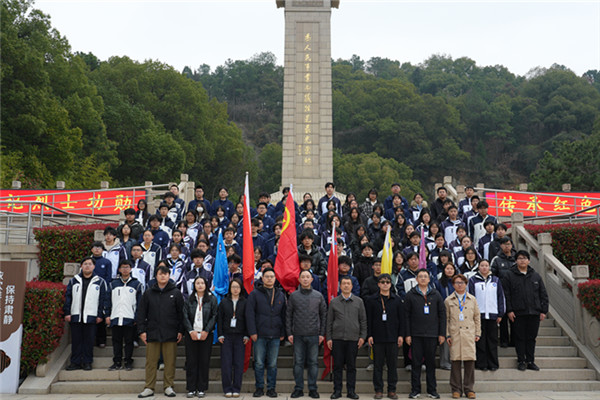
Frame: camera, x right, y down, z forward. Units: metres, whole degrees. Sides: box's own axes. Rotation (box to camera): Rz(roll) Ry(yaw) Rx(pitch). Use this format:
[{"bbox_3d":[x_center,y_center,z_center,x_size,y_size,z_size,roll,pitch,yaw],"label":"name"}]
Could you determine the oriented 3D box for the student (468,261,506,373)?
[{"bbox_3d":[2.982,1.812,8.975,0.550,1.670,0.310,-1,-10,7],"label":"student"}]

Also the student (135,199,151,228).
[{"bbox_3d":[-3.289,0.819,11.715,0.430,1.663,0.280,1,-8,-4],"label":"student"}]

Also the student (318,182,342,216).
[{"bbox_3d":[0.713,0.491,13.153,0.550,1.800,0.310,0,-10,2],"label":"student"}]

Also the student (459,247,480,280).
[{"bbox_3d":[2.905,1.627,9.628,0.490,1.640,0.290,-1,-10,7],"label":"student"}]

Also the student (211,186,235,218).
[{"bbox_3d":[-1.770,0.551,12.838,0.520,1.690,0.310,0,-8,-4],"label":"student"}]

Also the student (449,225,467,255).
[{"bbox_3d":[3.013,1.314,10.411,0.490,1.660,0.300,-1,-8,8],"label":"student"}]

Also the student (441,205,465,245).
[{"bbox_3d":[3.059,0.987,11.171,0.510,1.760,0.300,-1,-8,5],"label":"student"}]

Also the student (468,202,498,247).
[{"bbox_3d":[3.670,0.909,11.238,0.540,1.782,0.310,-1,-8,4],"label":"student"}]

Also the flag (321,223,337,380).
[{"bbox_3d":[0.484,1.572,8.844,0.290,2.413,0.220,0,-10,2],"label":"flag"}]

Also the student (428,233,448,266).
[{"bbox_3d":[2.553,1.417,10.324,0.480,1.640,0.290,-1,-10,6],"label":"student"}]

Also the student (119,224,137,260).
[{"bbox_3d":[-3.296,1.279,10.688,0.470,1.640,0.290,1,-8,-8],"label":"student"}]

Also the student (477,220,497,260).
[{"bbox_3d":[3.501,1.251,10.346,0.490,1.750,0.300,-1,-8,6],"label":"student"}]

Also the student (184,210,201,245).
[{"bbox_3d":[-2.150,1.027,11.216,0.450,1.650,0.290,1,-8,-4],"label":"student"}]

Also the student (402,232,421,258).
[{"bbox_3d":[2.025,1.420,10.031,0.520,1.710,0.310,-1,-8,6],"label":"student"}]

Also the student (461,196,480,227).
[{"bbox_3d":[3.741,0.776,11.945,0.520,1.740,0.310,-1,-8,9],"label":"student"}]

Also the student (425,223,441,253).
[{"bbox_3d":[2.545,1.244,10.570,0.450,1.640,0.290,-1,-8,5],"label":"student"}]

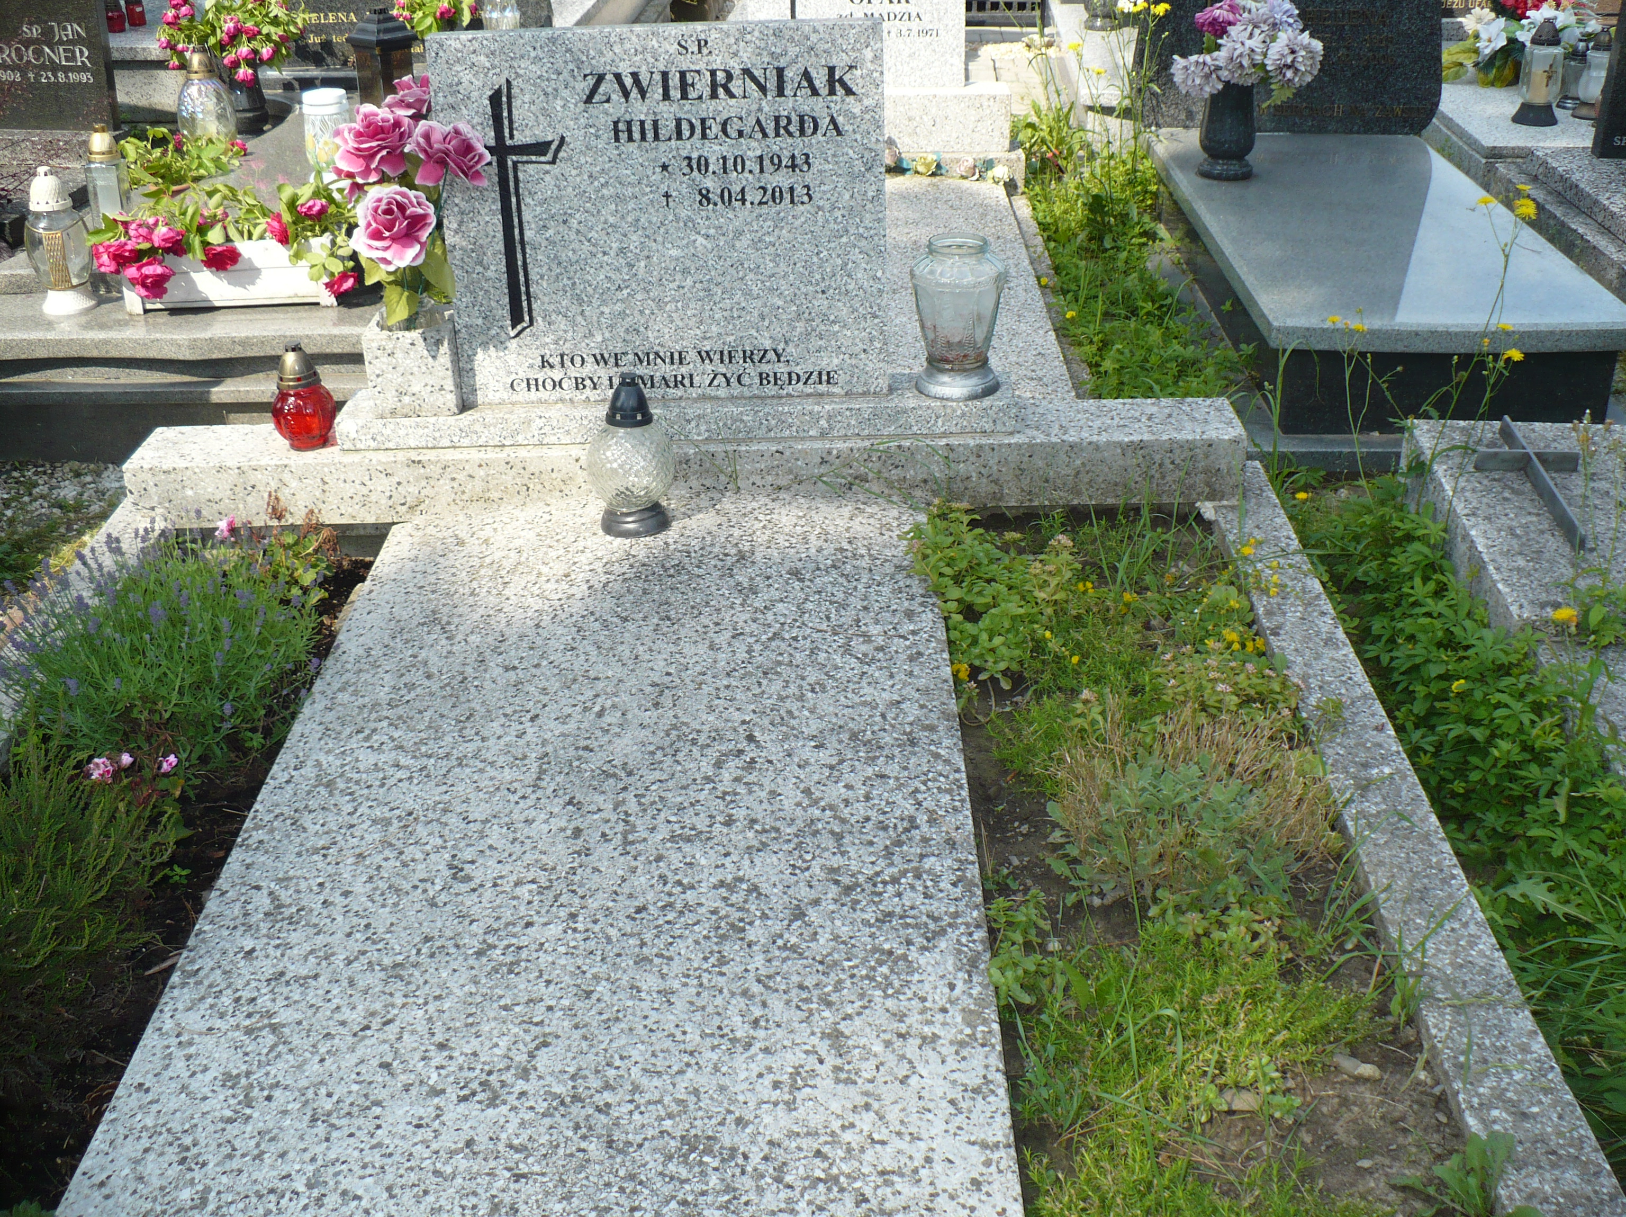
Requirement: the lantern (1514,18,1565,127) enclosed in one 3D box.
[{"bbox_3d":[1.757,-1.291,4.192,0.112,0.236,0.112,-1,26,0],"label":"lantern"}]

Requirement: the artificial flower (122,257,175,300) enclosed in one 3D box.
[{"bbox_3d":[-1.198,-0.594,3.130,0.090,0.075,0.085,-2,23,0],"label":"artificial flower"}]

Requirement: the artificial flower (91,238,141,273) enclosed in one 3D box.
[{"bbox_3d":[-1.261,-0.638,3.145,0.090,0.066,0.080,-2,23,0],"label":"artificial flower"}]

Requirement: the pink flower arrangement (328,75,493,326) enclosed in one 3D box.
[{"bbox_3d":[-0.574,-0.581,2.465,0.210,0.340,0.190,-2,23,0],"label":"pink flower arrangement"}]

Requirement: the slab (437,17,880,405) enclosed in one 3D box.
[{"bbox_3d":[-0.200,-0.535,2.391,0.600,0.497,0.065,-2,20,1],"label":"slab"}]

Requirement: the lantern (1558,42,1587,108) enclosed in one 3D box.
[{"bbox_3d":[1.902,-1.332,4.340,0.083,0.160,0.083,10,28,21],"label":"lantern"}]

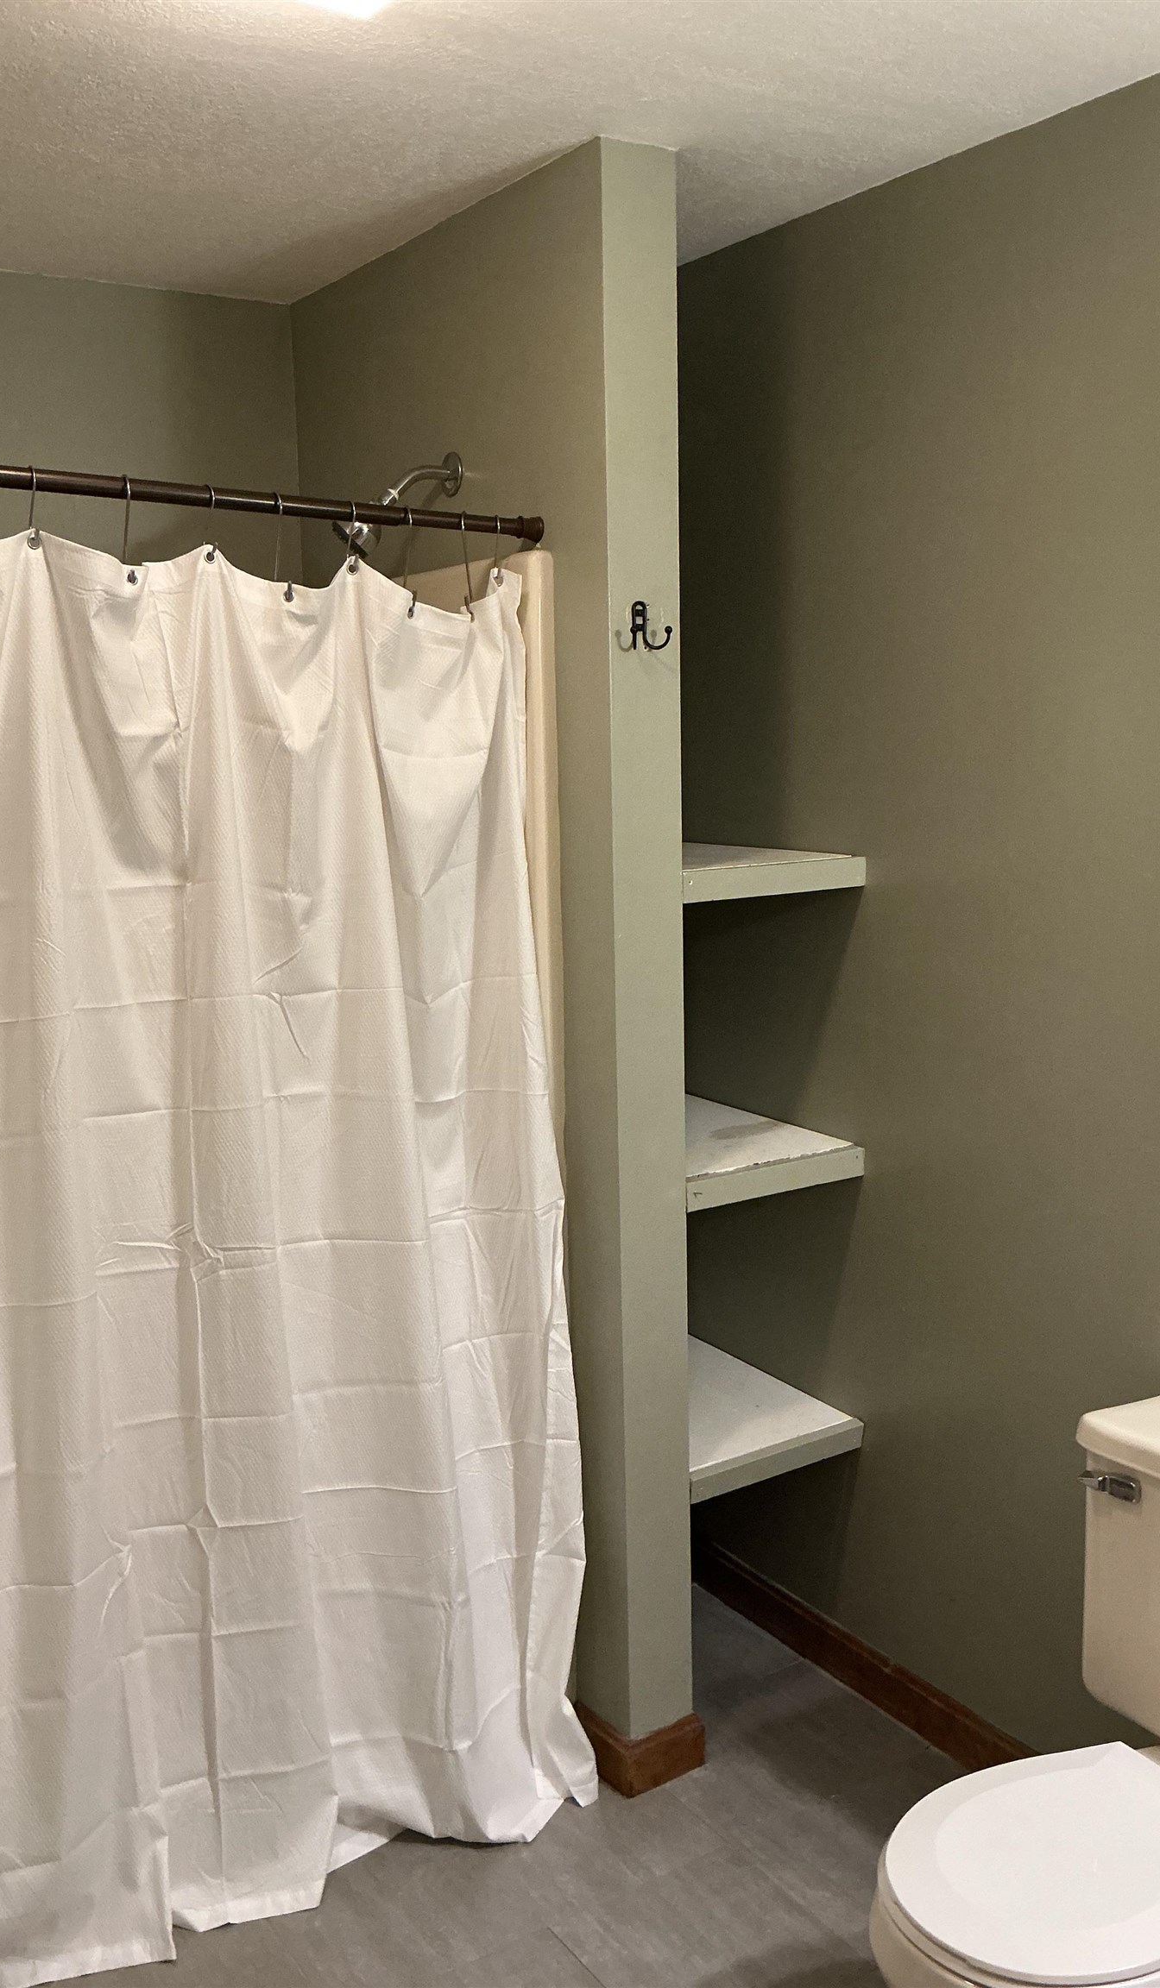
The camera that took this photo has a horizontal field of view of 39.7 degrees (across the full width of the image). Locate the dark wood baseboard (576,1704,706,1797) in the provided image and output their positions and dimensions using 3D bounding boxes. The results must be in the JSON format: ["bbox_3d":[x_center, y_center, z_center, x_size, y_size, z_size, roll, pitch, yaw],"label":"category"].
[{"bbox_3d":[0.091,1.143,2.498,0.139,0.093,0.144,-8,12,-33],"label":"dark wood baseboard"}]

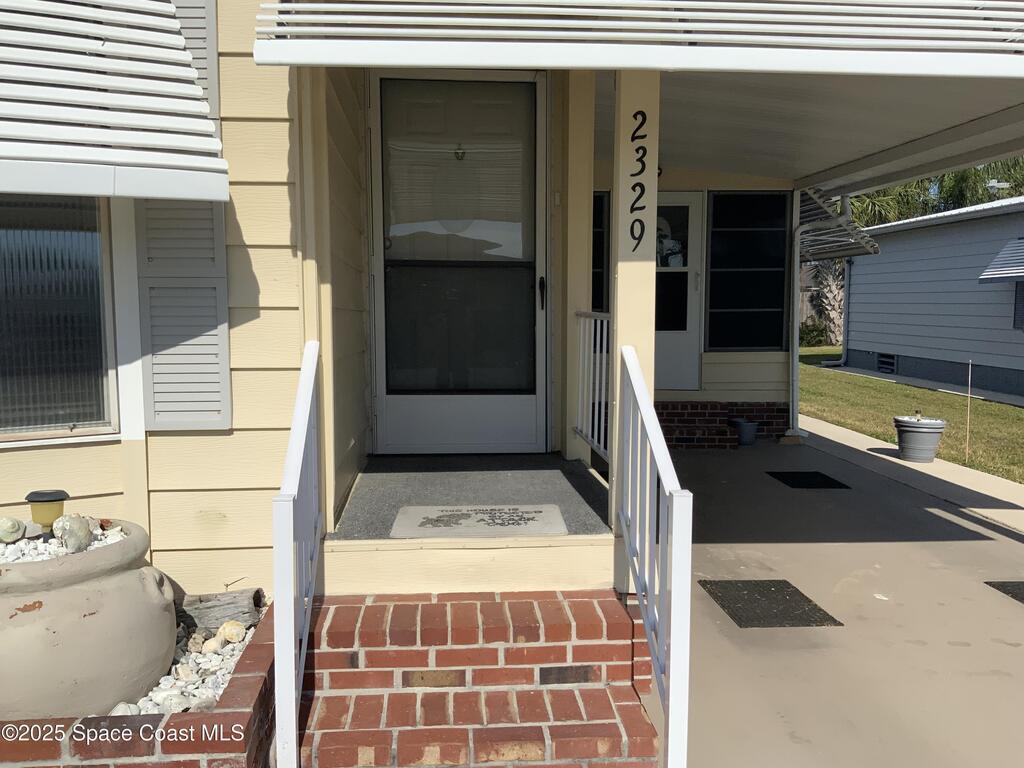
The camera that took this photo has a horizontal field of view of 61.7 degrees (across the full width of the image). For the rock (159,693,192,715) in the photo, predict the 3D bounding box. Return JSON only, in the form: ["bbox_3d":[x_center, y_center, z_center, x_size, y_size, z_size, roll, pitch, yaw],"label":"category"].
[{"bbox_3d":[-0.866,0.822,2.201,0.080,0.050,0.062,0,6,-4],"label":"rock"}]

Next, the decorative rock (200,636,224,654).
[{"bbox_3d":[-0.897,0.785,2.574,0.067,0.044,0.056,0,6,-4],"label":"decorative rock"}]

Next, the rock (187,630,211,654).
[{"bbox_3d":[-0.935,0.771,2.563,0.067,0.068,0.060,0,6,-4],"label":"rock"}]

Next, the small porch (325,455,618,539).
[{"bbox_3d":[-0.195,0.489,3.719,0.964,0.100,1.614,0,6,-4],"label":"small porch"}]

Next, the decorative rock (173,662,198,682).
[{"bbox_3d":[-0.902,0.799,2.373,0.067,0.048,0.060,0,6,-4],"label":"decorative rock"}]

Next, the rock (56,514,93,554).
[{"bbox_3d":[-1.199,0.412,2.348,0.093,0.095,0.092,0,6,-4],"label":"rock"}]

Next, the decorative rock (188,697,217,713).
[{"bbox_3d":[-0.797,0.828,2.210,0.070,0.042,0.070,0,6,-4],"label":"decorative rock"}]

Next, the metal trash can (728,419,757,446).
[{"bbox_3d":[2.401,0.502,8.879,0.297,0.255,0.297,0,6,0],"label":"metal trash can"}]

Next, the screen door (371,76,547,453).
[{"bbox_3d":[-0.281,-0.640,4.692,0.955,2.050,0.050,0,6,-4],"label":"screen door"}]

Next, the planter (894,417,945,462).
[{"bbox_3d":[3.782,0.523,7.997,0.435,0.380,0.435,0,6,-4],"label":"planter"}]

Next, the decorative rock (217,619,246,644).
[{"bbox_3d":[-0.863,0.763,2.645,0.087,0.067,0.078,0,6,-4],"label":"decorative rock"}]

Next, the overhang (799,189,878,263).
[{"bbox_3d":[3.356,-1.799,9.818,0.920,0.720,1.600,0,6,-4],"label":"overhang"}]

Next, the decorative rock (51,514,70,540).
[{"bbox_3d":[-1.248,0.399,2.380,0.051,0.063,0.060,0,6,-4],"label":"decorative rock"}]

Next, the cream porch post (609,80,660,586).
[{"bbox_3d":[0.437,-0.389,3.080,0.137,2.280,0.137,0,6,-4],"label":"cream porch post"}]

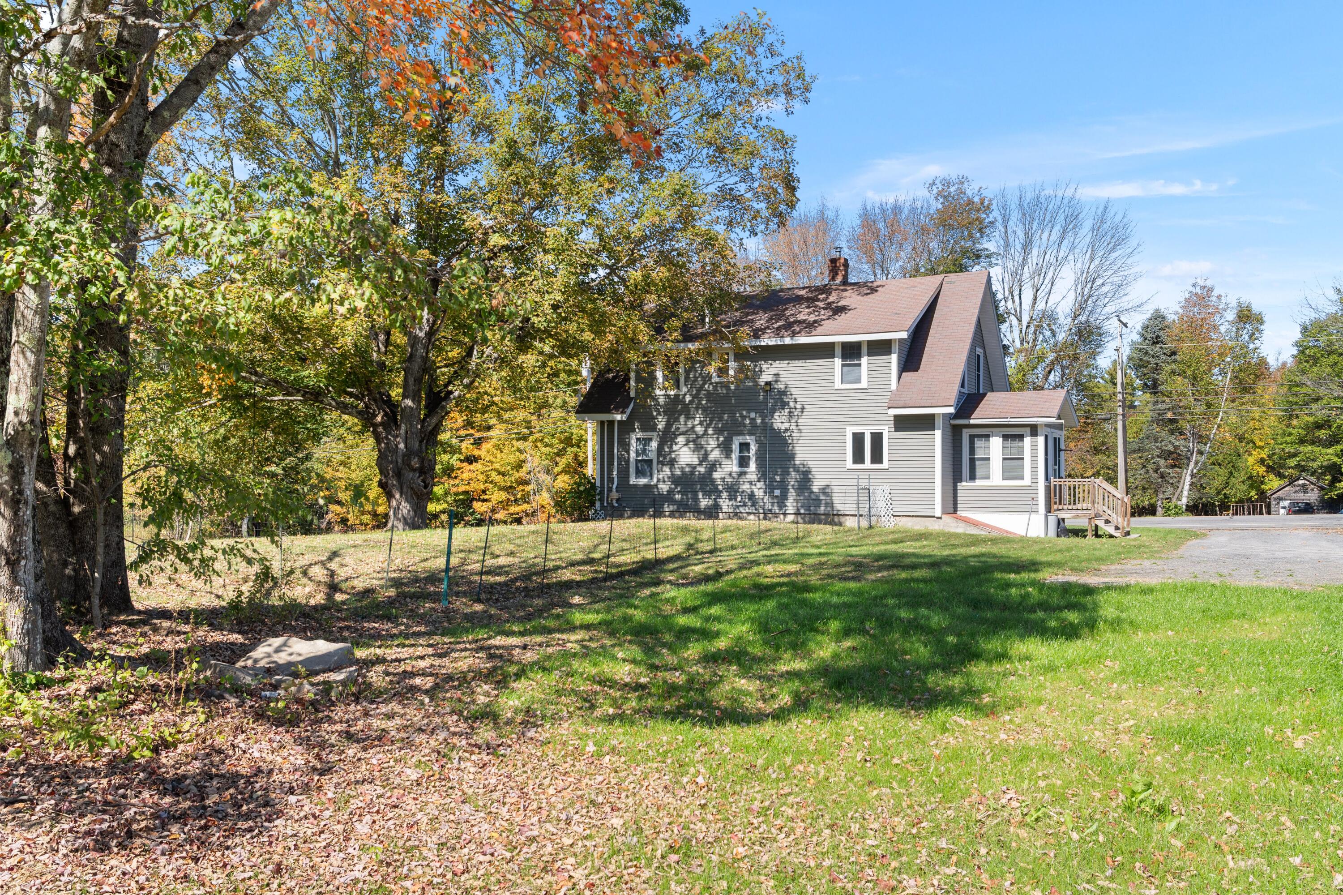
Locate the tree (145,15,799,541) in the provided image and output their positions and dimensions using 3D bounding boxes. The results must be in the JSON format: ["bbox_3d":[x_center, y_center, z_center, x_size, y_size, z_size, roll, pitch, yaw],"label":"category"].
[{"bbox_3d":[-5.300,-5.000,30.200,17.800,14.600,16.000,0,0,0],"label":"tree"}]

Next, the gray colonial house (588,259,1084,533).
[{"bbox_3d":[5.200,-1.450,35.850,14.650,7.700,7.750,0,0,29],"label":"gray colonial house"}]

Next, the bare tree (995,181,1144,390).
[{"bbox_3d":[19.300,-4.800,54.500,8.000,16.200,8.000,0,0,0],"label":"bare tree"}]

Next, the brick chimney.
[{"bbox_3d":[5.330,-5.800,35.900,0.530,1.080,0.470,0,0,29],"label":"brick chimney"}]

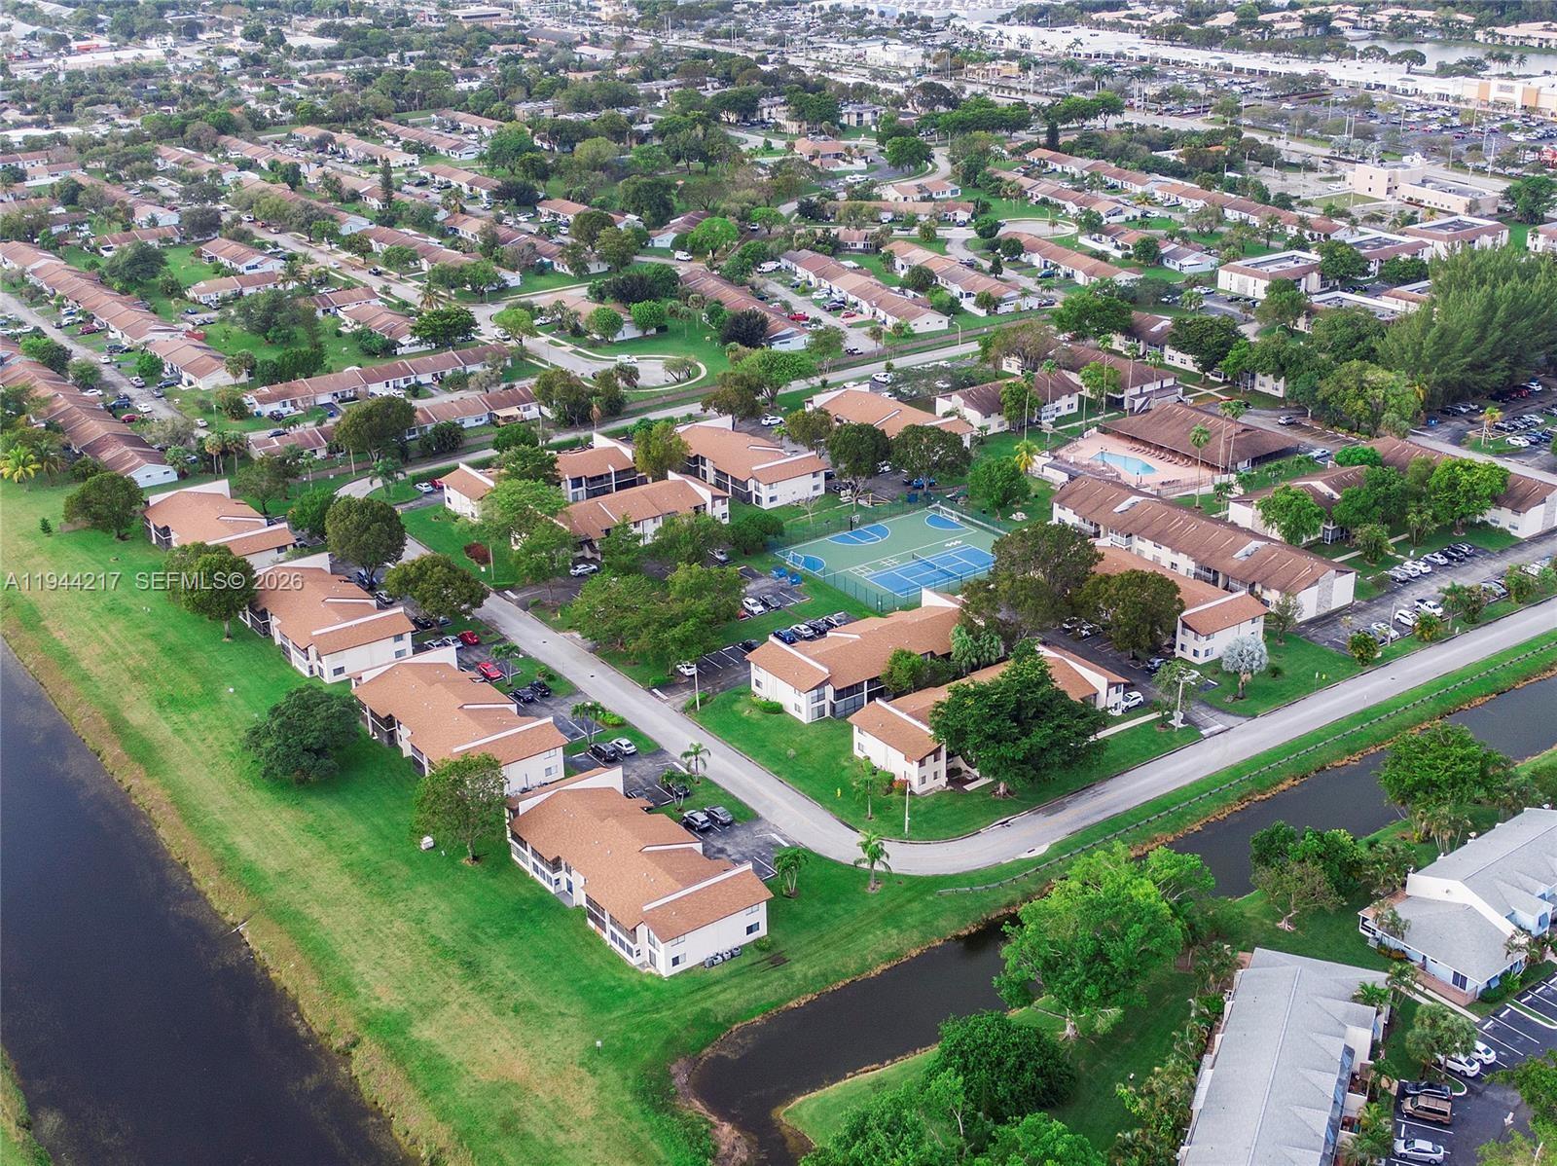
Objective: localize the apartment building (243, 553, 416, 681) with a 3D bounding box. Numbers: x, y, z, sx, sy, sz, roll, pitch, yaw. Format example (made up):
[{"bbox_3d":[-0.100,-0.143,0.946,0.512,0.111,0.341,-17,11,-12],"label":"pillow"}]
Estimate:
[{"bbox_3d":[-75.280,4.500,302.110,18.500,7.320,40.470,-17,28,-32],"label":"apartment building"}]

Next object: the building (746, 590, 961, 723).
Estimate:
[{"bbox_3d":[15.615,10.224,288.069,40.500,7.300,16.500,-17,28,-32],"label":"building"}]

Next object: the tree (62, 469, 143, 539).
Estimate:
[{"bbox_3d":[-126.724,-14.406,346.521,13.800,12.780,13.800,-2,23,0],"label":"tree"}]

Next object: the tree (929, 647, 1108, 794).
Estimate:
[{"bbox_3d":[32.575,19.863,250.179,22.800,19.300,22.800,2,24,7],"label":"tree"}]

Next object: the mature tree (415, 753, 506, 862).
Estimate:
[{"bbox_3d":[-40.090,29.250,233.190,11.640,14.260,11.640,-6,23,-10],"label":"mature tree"}]

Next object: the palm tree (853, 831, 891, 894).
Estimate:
[{"bbox_3d":[11.570,34.244,225.850,4.450,8.300,4.450,-2,23,0],"label":"palm tree"}]

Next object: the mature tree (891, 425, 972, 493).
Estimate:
[{"bbox_3d":[29.160,-22.940,353.940,15.100,12.800,15.100,1,23,5],"label":"mature tree"}]

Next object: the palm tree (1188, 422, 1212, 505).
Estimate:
[{"bbox_3d":[79.592,-21.968,347.678,4.200,16.000,4.200,4,24,13],"label":"palm tree"}]

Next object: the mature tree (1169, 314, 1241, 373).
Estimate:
[{"bbox_3d":[96.477,-52.409,416.772,16.200,15.400,16.200,-2,23,0],"label":"mature tree"}]

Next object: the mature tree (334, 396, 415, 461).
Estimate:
[{"bbox_3d":[-82.940,-30.980,378.980,16.150,12.730,16.150,-6,24,-12],"label":"mature tree"}]

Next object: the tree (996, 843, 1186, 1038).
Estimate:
[{"bbox_3d":[33.089,39.180,195.642,19.760,21.300,19.760,-2,23,0],"label":"tree"}]

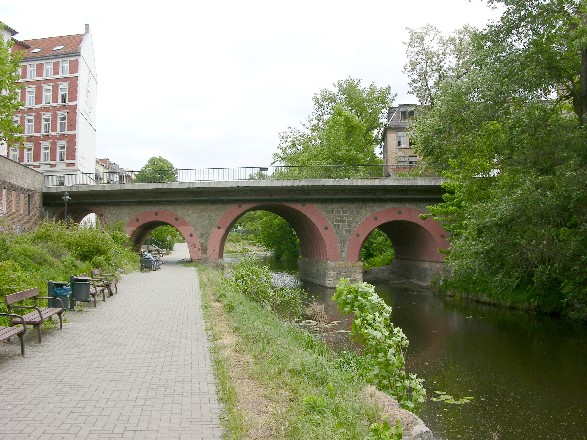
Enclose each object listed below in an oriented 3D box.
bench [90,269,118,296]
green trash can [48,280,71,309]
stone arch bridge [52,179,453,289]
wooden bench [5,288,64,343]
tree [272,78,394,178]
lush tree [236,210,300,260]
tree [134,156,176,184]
[{"bbox_3d":[-6.420,2.100,20.300,0.640,0.840,1.750,2,-3,-10],"label":"bench"},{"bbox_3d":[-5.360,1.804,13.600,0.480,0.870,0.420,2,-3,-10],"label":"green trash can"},{"bbox_3d":[-3.100,1.050,51.000,33.500,8.100,12.000,1,-3,10],"label":"stone arch bridge"},{"bbox_3d":[-4.860,1.766,11.250,0.640,0.830,1.800,2,-3,-10],"label":"wooden bench"},{"bbox_3d":[4.600,-5.000,70.000,14.500,20.000,13.500,1,-3,0],"label":"tree"},{"bbox_3d":[-2.700,1.200,80.000,11.000,9.000,10.000,1,-3,0],"label":"lush tree"},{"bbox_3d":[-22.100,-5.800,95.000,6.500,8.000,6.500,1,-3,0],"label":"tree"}]

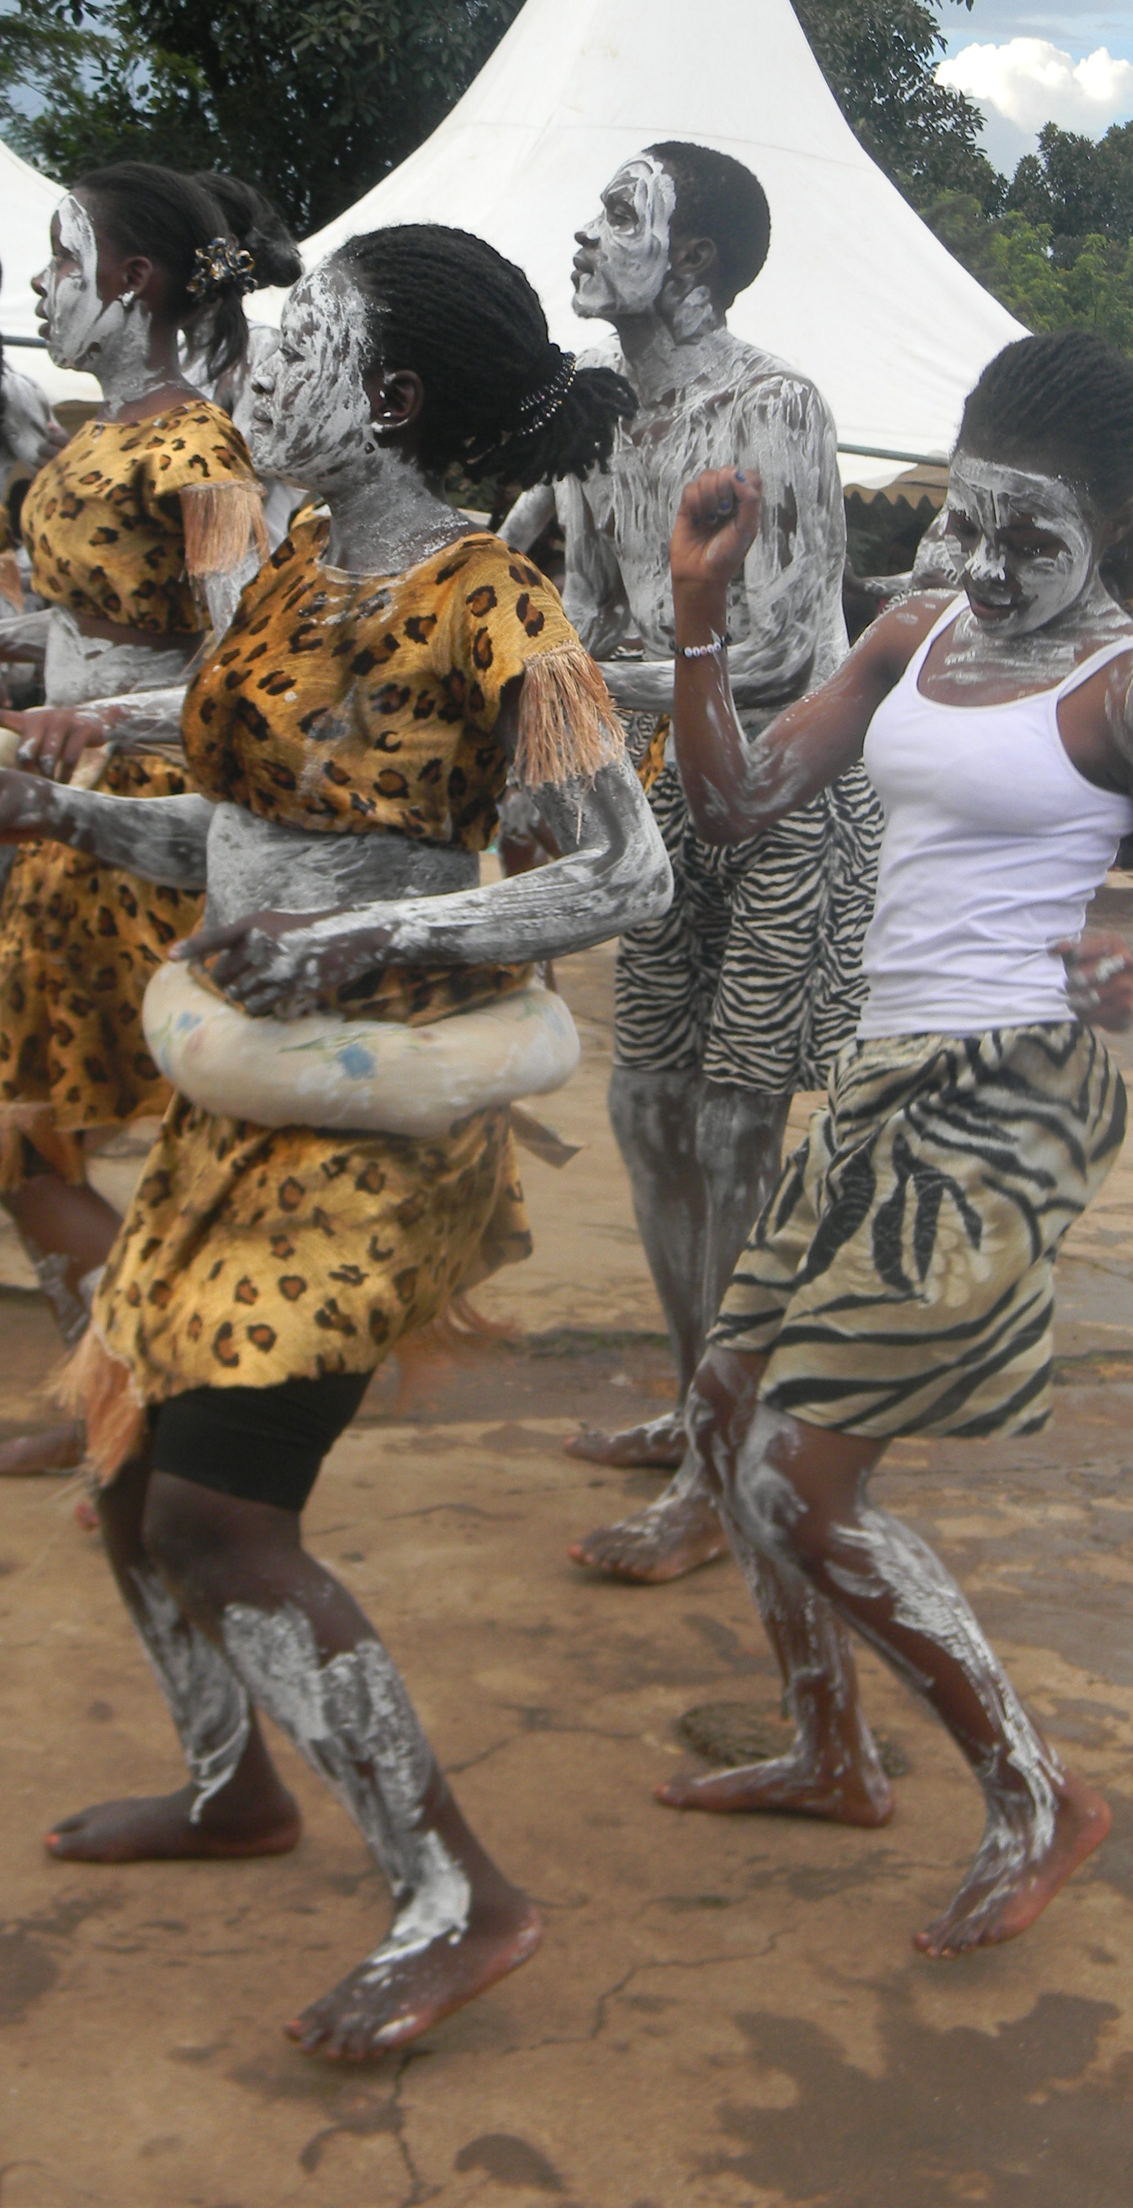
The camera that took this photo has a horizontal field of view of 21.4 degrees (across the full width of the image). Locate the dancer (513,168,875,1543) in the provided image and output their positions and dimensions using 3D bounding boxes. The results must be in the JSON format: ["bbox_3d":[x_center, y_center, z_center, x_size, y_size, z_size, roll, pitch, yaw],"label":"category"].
[{"bbox_3d":[0.163,-0.302,3.725,0.450,1.700,0.500,-4,14,-40],"label":"dancer"}]

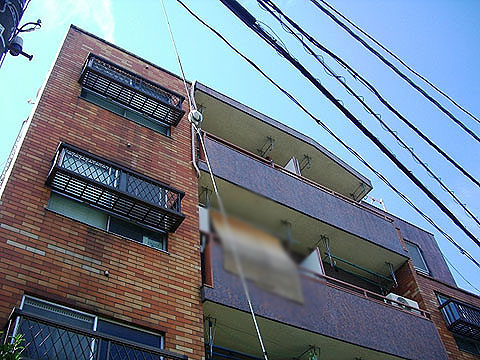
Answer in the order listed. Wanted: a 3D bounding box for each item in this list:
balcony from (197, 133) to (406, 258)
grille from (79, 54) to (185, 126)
[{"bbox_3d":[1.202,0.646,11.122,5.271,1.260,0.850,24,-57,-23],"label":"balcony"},{"bbox_3d":[-1.971,-1.664,9.872,1.958,0.608,0.320,24,-57,-23],"label":"grille"}]

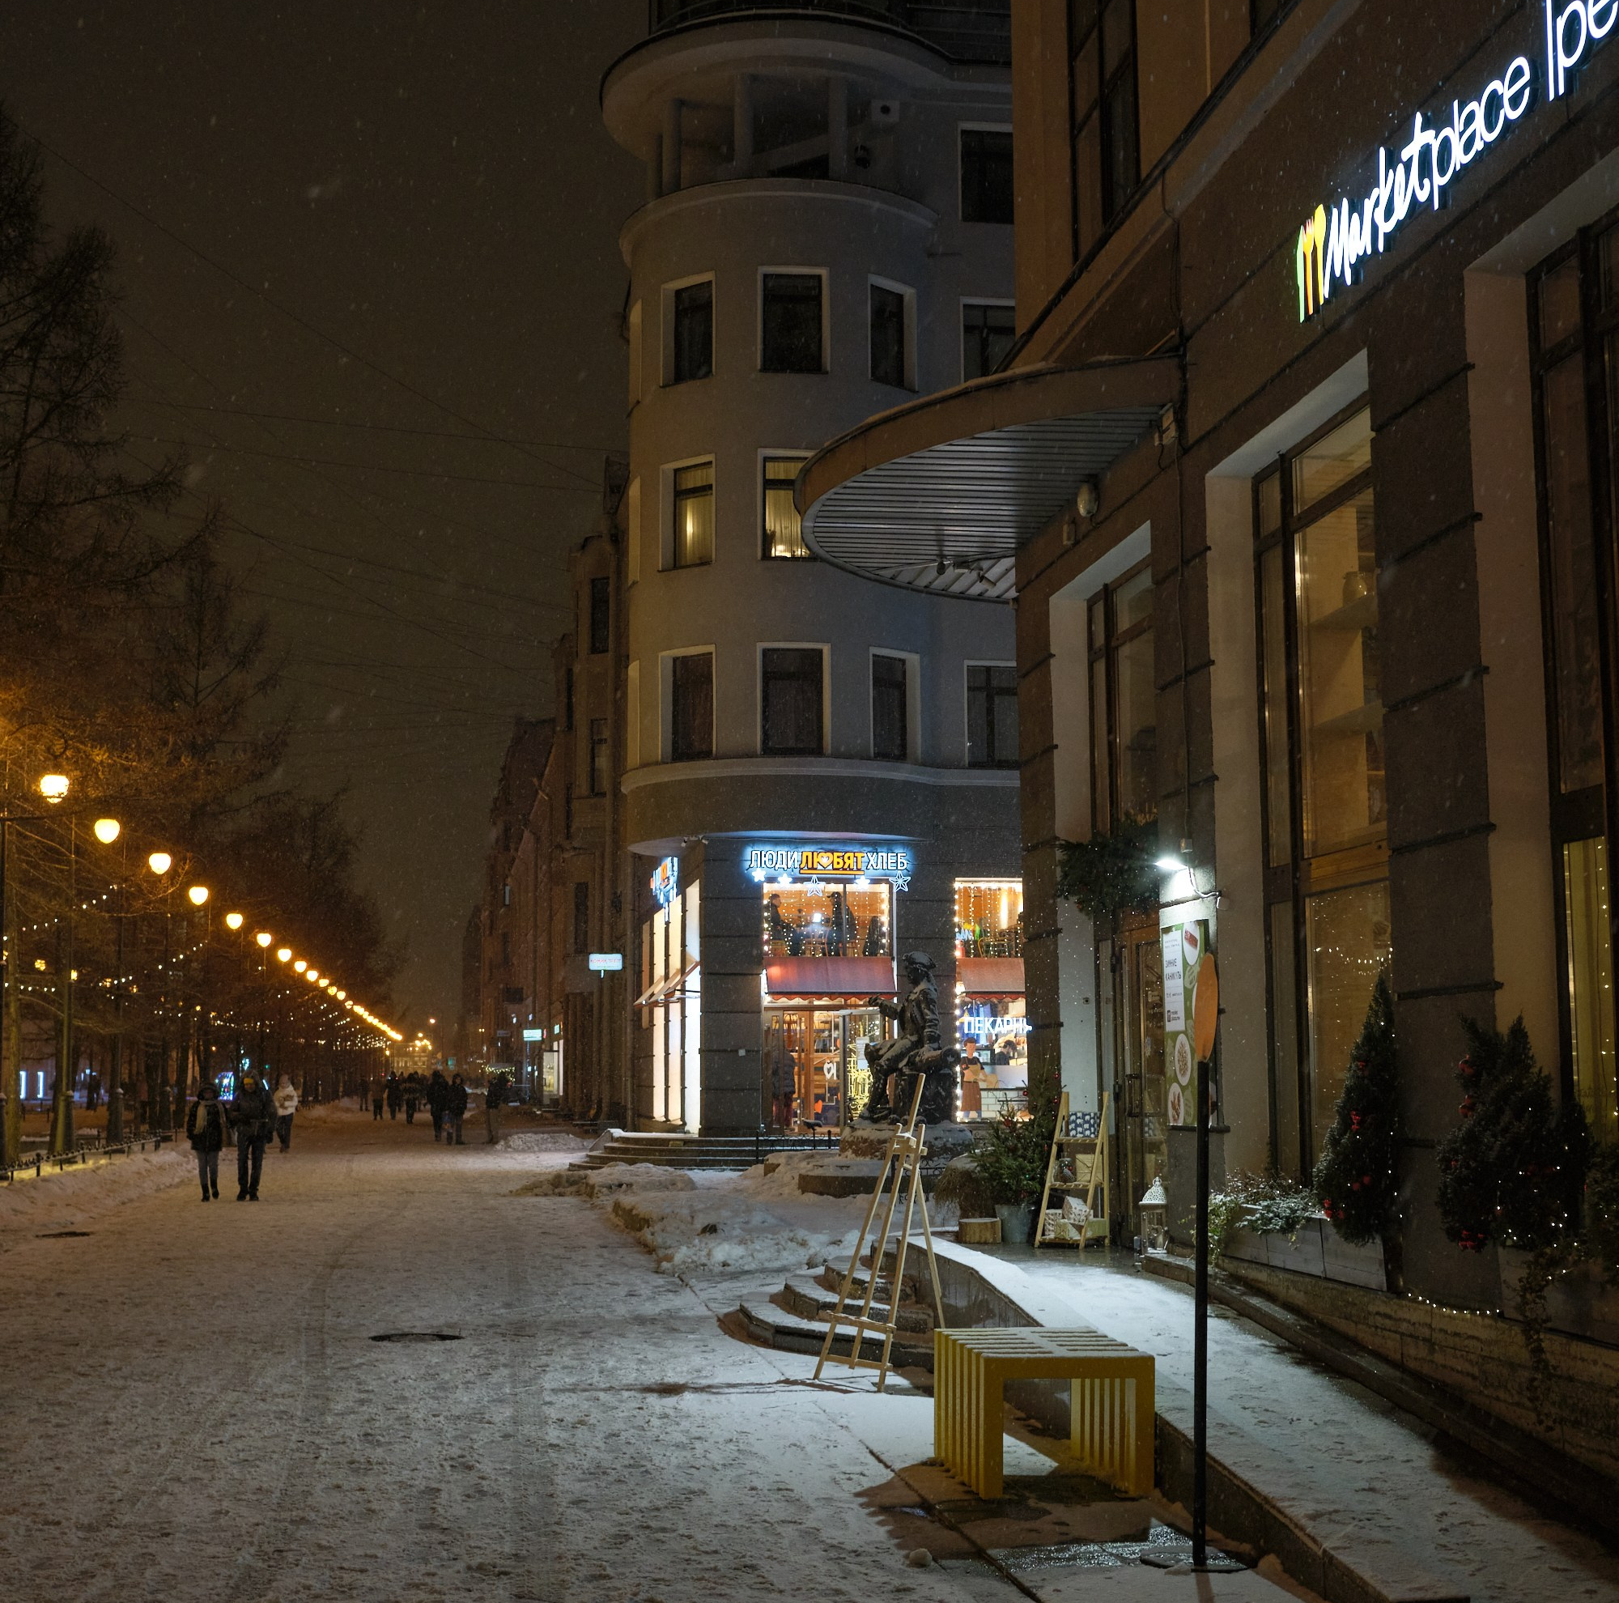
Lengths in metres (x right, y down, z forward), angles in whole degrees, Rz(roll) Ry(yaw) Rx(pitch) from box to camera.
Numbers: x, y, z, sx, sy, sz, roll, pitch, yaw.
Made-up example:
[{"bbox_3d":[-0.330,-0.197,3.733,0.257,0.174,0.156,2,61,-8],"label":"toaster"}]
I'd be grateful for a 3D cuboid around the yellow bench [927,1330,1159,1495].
[{"bbox_3d":[0.970,2.538,9.859,0.704,0.545,1.012,1,-7,-7],"label":"yellow bench"}]

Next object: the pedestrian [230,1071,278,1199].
[{"bbox_3d":[-7.554,4.551,32.139,0.570,1.765,0.420,1,-7,-8],"label":"pedestrian"}]

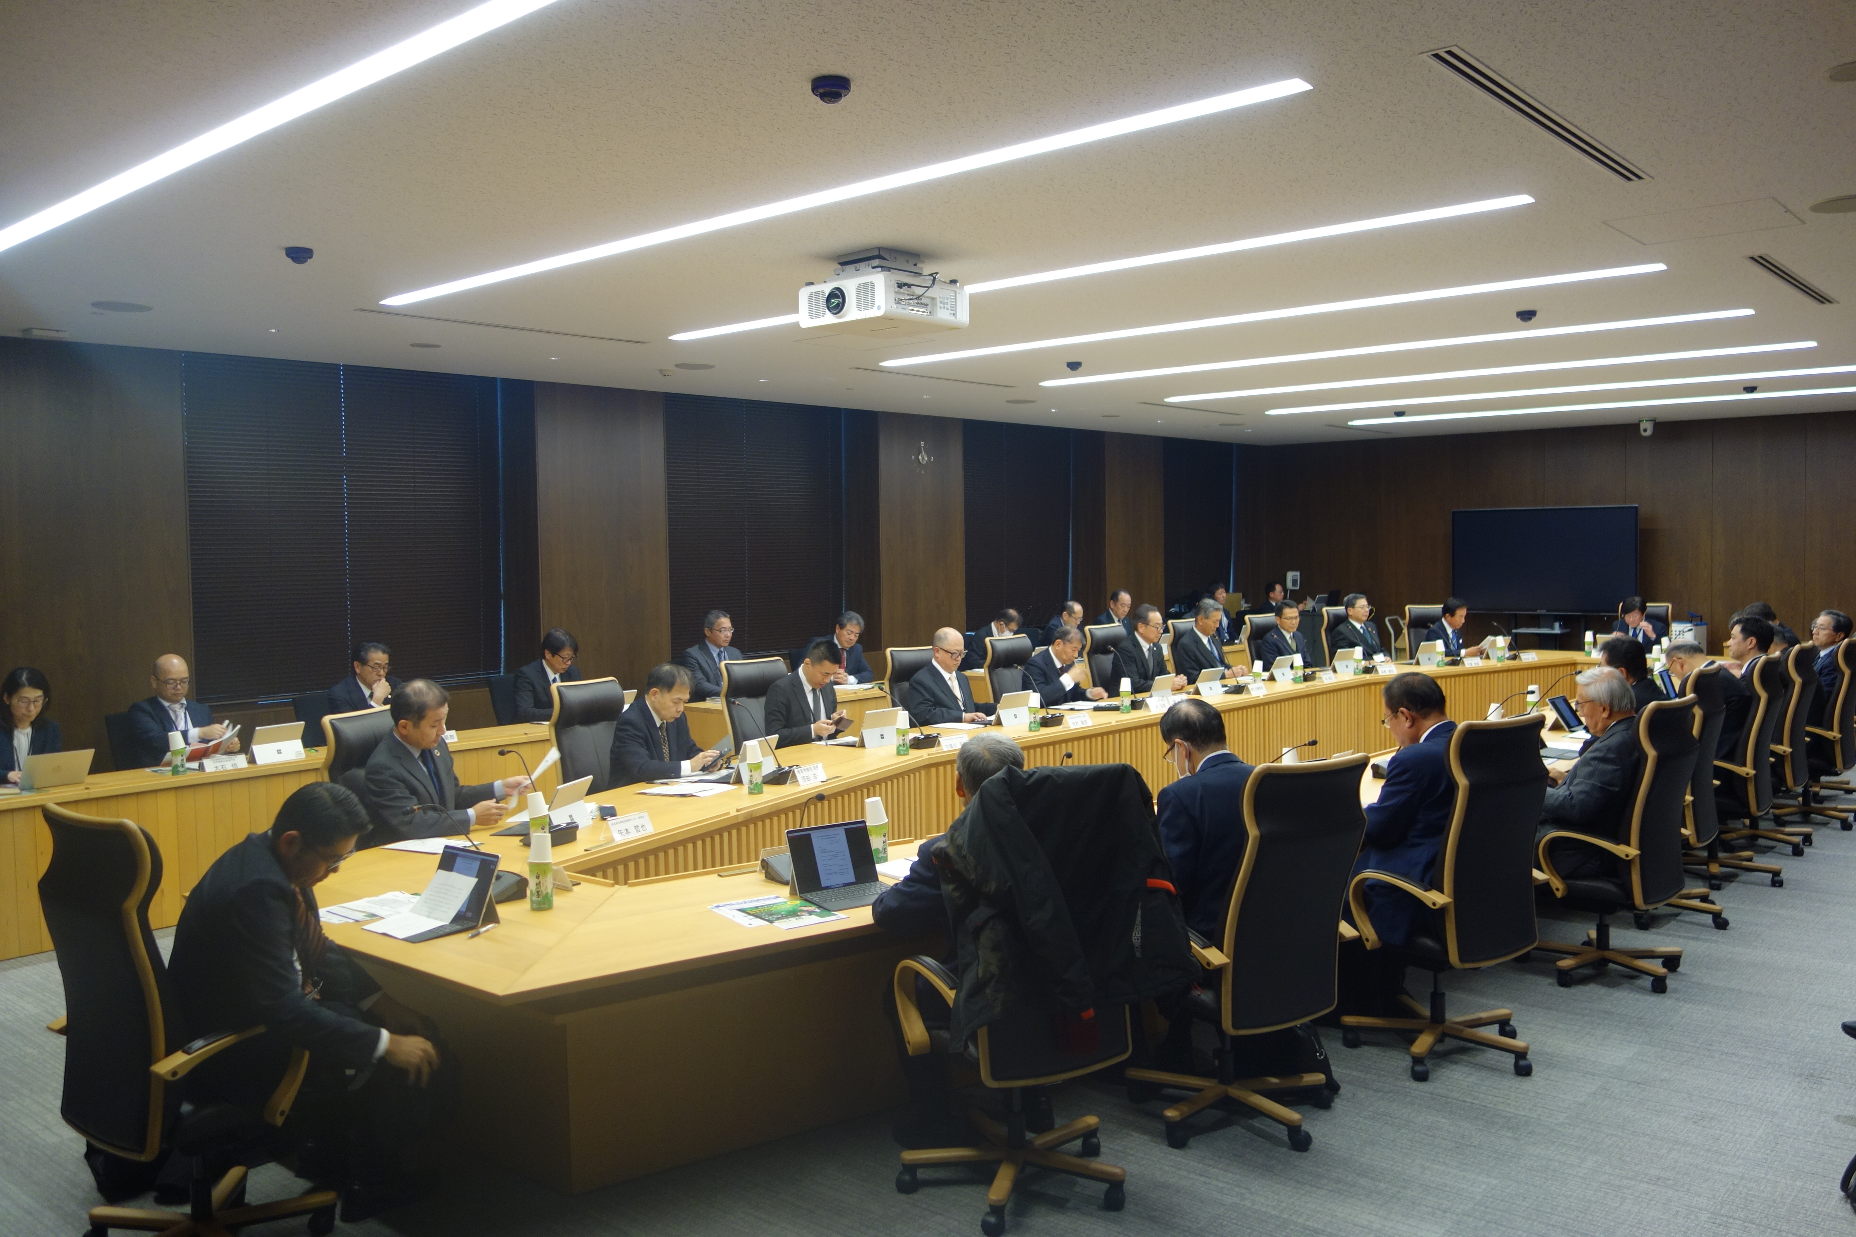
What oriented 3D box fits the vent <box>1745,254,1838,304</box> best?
[{"bbox_3d":[4.159,-1.625,6.909,0.100,0.030,1.780,2,4,41],"label":"vent"}]

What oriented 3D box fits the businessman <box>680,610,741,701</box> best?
[{"bbox_3d":[-1.499,0.588,10.878,0.800,1.290,0.560,2,4,39],"label":"businessman"}]

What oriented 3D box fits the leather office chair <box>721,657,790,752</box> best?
[{"bbox_3d":[-0.771,0.828,7.992,0.670,1.150,0.650,2,4,36],"label":"leather office chair"}]

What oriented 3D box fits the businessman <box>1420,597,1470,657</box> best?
[{"bbox_3d":[4.962,0.424,13.166,0.560,1.215,0.800,-3,4,-31],"label":"businessman"}]

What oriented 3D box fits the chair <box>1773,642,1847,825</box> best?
[{"bbox_3d":[4.753,0.745,8.198,0.650,1.170,0.670,-3,4,-44],"label":"chair"}]

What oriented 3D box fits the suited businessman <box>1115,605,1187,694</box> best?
[{"bbox_3d":[1.728,0.563,10.442,0.560,1.305,0.800,-4,4,-43],"label":"suited businessman"}]

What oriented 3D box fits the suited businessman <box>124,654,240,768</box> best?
[{"bbox_3d":[-3.963,0.814,7.702,0.800,1.235,0.560,2,4,44],"label":"suited businessman"}]

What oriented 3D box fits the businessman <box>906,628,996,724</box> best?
[{"bbox_3d":[0.222,0.710,8.800,0.740,1.280,0.520,2,4,41],"label":"businessman"}]

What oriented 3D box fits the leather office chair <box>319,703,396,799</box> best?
[{"bbox_3d":[-2.040,0.953,5.802,0.670,1.150,0.650,0,3,15],"label":"leather office chair"}]

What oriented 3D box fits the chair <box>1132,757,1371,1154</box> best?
[{"bbox_3d":[0.933,0.977,4.440,0.660,1.160,0.680,-3,3,-29],"label":"chair"}]

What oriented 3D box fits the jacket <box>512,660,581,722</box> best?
[{"bbox_3d":[-2.435,0.570,9.353,0.460,0.620,0.500,1,4,38],"label":"jacket"}]

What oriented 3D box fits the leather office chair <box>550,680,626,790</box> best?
[{"bbox_3d":[-1.415,0.891,6.886,0.670,1.150,0.650,1,3,26],"label":"leather office chair"}]

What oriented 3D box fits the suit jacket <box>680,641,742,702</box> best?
[{"bbox_3d":[-1.537,0.489,10.458,0.420,0.650,0.500,2,4,44],"label":"suit jacket"}]

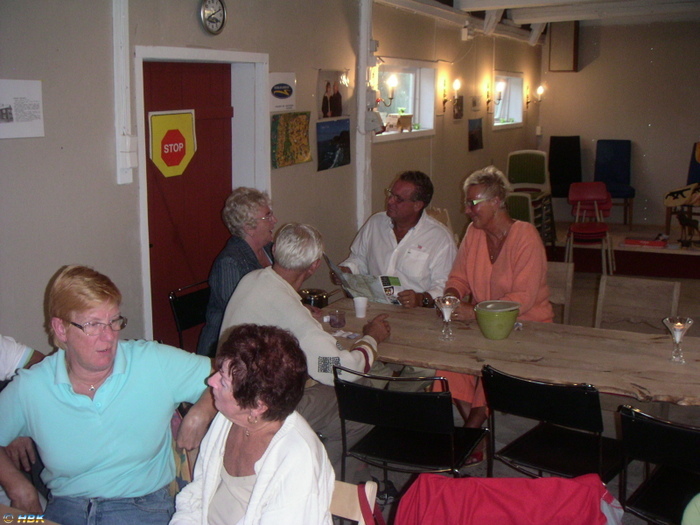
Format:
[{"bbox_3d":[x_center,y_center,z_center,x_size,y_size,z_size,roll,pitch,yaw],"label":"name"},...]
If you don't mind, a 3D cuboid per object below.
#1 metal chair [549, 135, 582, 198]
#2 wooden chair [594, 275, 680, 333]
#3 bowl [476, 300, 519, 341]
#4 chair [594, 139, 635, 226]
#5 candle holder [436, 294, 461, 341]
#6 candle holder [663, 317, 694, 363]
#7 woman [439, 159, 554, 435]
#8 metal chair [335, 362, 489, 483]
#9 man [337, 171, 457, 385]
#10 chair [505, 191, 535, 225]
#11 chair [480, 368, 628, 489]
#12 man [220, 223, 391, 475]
[{"bbox_3d":[2.501,-0.960,9.220,0.440,1.030,0.520,6,13,27],"label":"metal chair"},{"bbox_3d":[1.328,0.552,3.658,0.420,0.880,0.470,5,13,25],"label":"wooden chair"},{"bbox_3d":[0.608,0.242,3.174,0.185,0.132,0.185,0,12,0],"label":"bowl"},{"bbox_3d":[3.124,-0.932,9.130,0.460,1.030,0.550,3,13,18],"label":"chair"},{"bbox_3d":[0.399,0.231,3.141,0.100,0.166,0.100,0,12,0],"label":"candle holder"},{"bbox_3d":[1.254,0.298,2.922,0.112,0.165,0.112,0,12,0],"label":"candle holder"},{"bbox_3d":[0.638,0.277,3.568,0.550,1.390,0.750,9,15,35],"label":"woman"},{"bbox_3d":[0.252,0.724,2.900,0.450,0.800,0.540,6,13,27],"label":"metal chair"},{"bbox_3d":[0.262,0.280,3.771,0.600,1.380,0.760,3,12,14],"label":"man"},{"bbox_3d":[1.427,-0.189,7.131,0.470,0.840,0.520,6,13,27],"label":"chair"},{"bbox_3d":[0.812,0.751,2.884,0.450,0.820,0.500,9,15,37],"label":"chair"},{"bbox_3d":[-0.147,0.478,3.097,0.600,1.280,0.800,11,17,44],"label":"man"}]

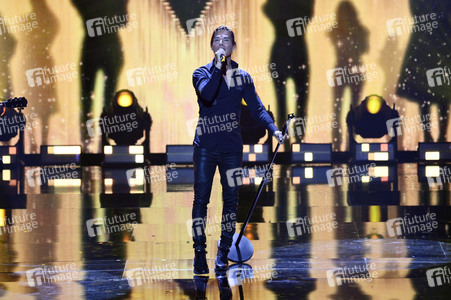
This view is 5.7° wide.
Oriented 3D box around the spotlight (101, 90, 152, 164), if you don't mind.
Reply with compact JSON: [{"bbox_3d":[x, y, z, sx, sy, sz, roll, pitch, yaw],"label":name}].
[{"bbox_3d":[-0.870,-0.205,39.600,0.460,0.640,0.430,-1,6,0],"label":"spotlight"}]

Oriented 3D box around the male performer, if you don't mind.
[{"bbox_3d":[0.100,0.000,32.300,0.680,1.770,0.500,-1,6,-4],"label":"male performer"}]

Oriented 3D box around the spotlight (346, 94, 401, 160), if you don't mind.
[{"bbox_3d":[1.292,-0.189,39.600,0.460,0.600,0.430,-1,6,0],"label":"spotlight"}]

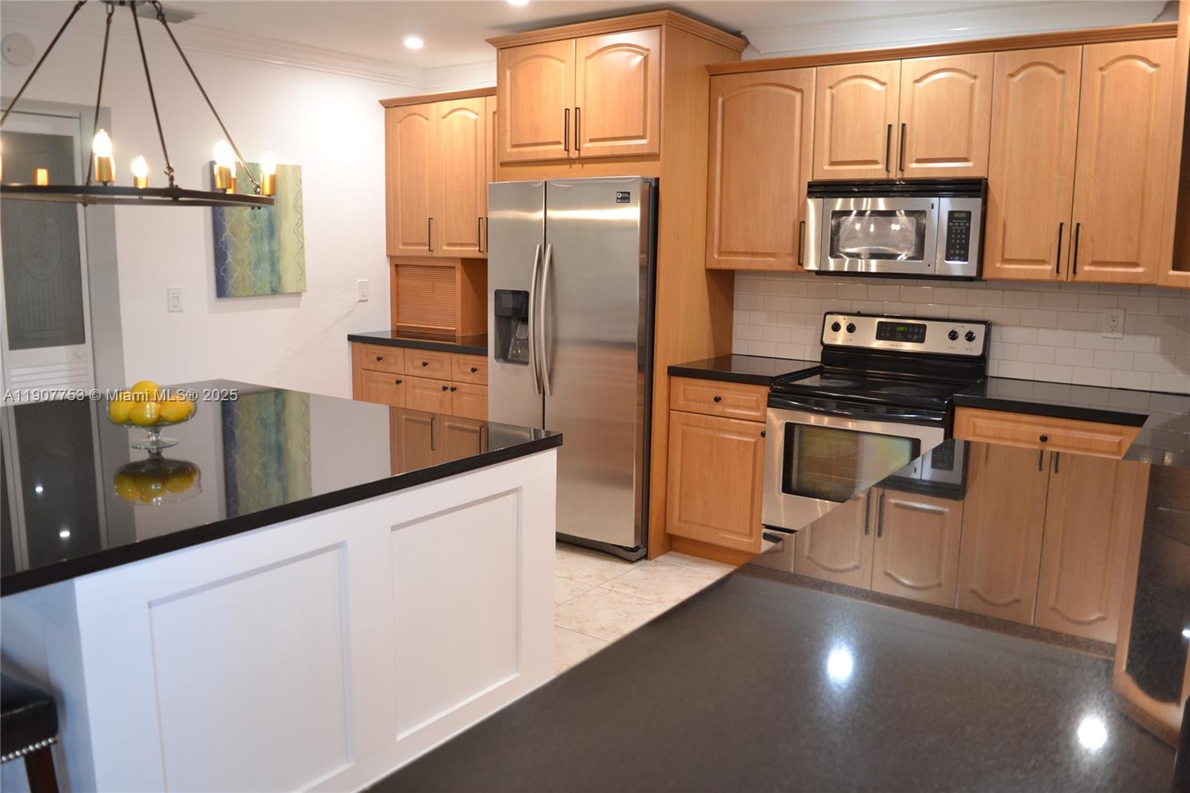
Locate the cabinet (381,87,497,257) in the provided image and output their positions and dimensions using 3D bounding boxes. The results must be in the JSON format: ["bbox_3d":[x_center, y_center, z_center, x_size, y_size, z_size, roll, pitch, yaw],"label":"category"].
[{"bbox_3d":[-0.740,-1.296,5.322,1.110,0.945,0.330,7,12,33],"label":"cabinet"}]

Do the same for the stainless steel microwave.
[{"bbox_3d":[1.382,-0.758,4.045,0.762,0.410,0.400,7,12,33],"label":"stainless steel microwave"}]

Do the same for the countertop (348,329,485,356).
[{"bbox_3d":[-0.817,-0.324,5.317,1.185,0.043,0.665,7,12,33],"label":"countertop"}]

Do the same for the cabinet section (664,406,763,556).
[{"bbox_3d":[0.734,0.356,4.351,0.529,0.608,0.580,7,12,35],"label":"cabinet section"}]

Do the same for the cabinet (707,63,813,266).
[{"bbox_3d":[0.866,-1.077,4.378,0.524,0.911,0.335,7,12,33],"label":"cabinet"}]

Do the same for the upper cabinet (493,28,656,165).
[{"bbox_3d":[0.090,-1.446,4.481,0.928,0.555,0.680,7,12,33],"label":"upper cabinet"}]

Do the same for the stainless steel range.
[{"bbox_3d":[1.268,0.251,4.071,0.760,1.190,0.735,7,12,33],"label":"stainless steel range"}]

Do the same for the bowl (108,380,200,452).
[{"bbox_3d":[-1.248,0.046,2.512,0.254,0.180,0.254,1,10,0],"label":"bowl"}]

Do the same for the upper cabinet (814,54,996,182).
[{"bbox_3d":[1.405,-1.214,3.995,0.759,0.493,0.335,7,12,33],"label":"upper cabinet"}]

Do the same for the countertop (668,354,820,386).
[{"bbox_3d":[0.757,-0.137,4.394,0.526,0.044,0.662,7,12,33],"label":"countertop"}]

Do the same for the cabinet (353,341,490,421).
[{"bbox_3d":[-0.804,0.138,5.396,1.150,0.893,0.625,7,12,33],"label":"cabinet"}]

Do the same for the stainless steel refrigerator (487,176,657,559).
[{"bbox_3d":[0.046,-0.189,4.680,0.910,1.790,0.860,7,12,33],"label":"stainless steel refrigerator"}]

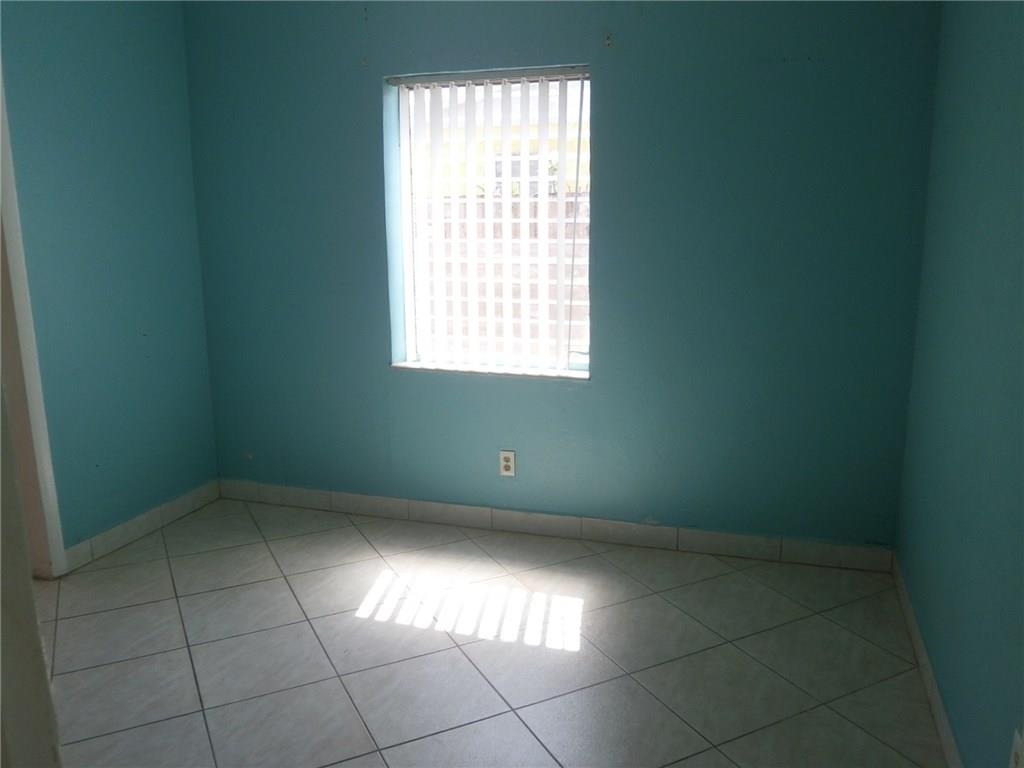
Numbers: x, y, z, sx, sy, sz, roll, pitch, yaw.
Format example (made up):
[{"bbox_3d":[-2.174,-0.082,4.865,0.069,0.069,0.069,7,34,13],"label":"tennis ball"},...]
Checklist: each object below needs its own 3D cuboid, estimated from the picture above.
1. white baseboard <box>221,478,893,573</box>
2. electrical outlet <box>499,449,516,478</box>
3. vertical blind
[{"bbox_3d":[0.002,0.635,3.563,3.200,0.105,0.015,3,11,17],"label":"white baseboard"},{"bbox_3d":[-0.019,0.365,3.514,0.071,0.115,0.012,3,11,17],"label":"electrical outlet"},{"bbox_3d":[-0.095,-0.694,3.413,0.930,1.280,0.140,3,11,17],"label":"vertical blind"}]

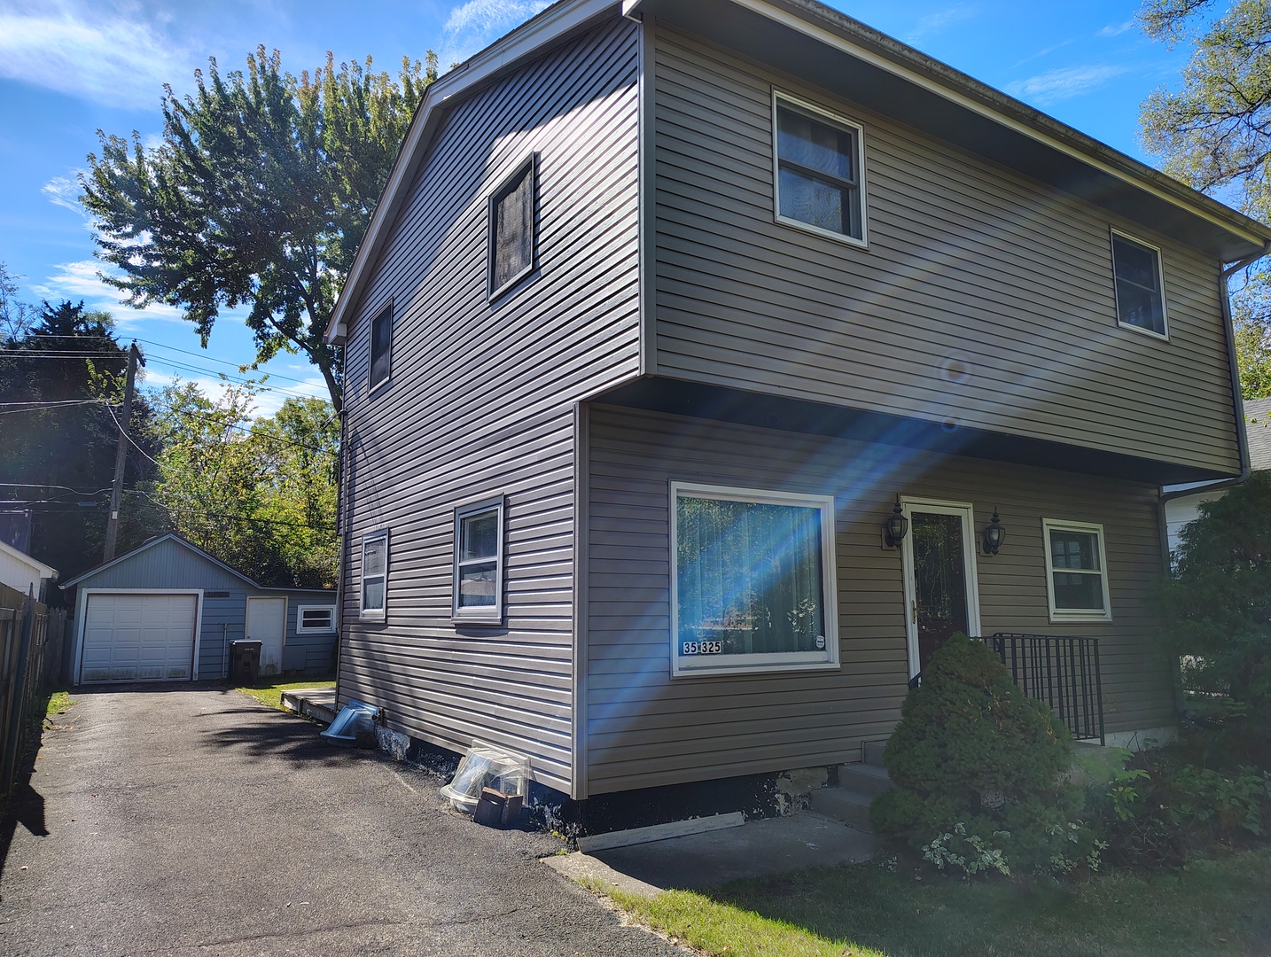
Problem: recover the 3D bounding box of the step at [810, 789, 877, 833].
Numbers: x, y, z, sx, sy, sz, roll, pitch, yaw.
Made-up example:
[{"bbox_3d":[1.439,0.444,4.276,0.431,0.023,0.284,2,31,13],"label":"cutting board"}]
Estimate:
[{"bbox_3d":[1.889,2.534,6.633,0.320,0.165,1.260,6,-10,-31],"label":"step"}]

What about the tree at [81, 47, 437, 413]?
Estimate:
[{"bbox_3d":[-8.865,-3.404,25.334,12.400,17.700,12.000,6,-10,-31],"label":"tree"}]

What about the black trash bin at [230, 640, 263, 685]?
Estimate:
[{"bbox_3d":[-9.378,4.384,21.243,0.720,1.090,0.800,6,-10,-31],"label":"black trash bin"}]

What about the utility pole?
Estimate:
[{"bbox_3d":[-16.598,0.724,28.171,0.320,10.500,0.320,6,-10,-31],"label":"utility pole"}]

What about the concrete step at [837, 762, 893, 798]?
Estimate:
[{"bbox_3d":[2.146,2.389,6.817,0.295,0.178,1.260,6,-10,-31],"label":"concrete step"}]

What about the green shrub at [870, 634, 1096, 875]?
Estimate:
[{"bbox_3d":[2.251,1.741,5.745,1.360,1.410,1.360,6,-10,-31],"label":"green shrub"}]

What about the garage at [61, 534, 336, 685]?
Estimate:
[{"bbox_3d":[-12.418,3.727,25.330,6.870,3.700,6.400,6,-10,-31],"label":"garage"}]

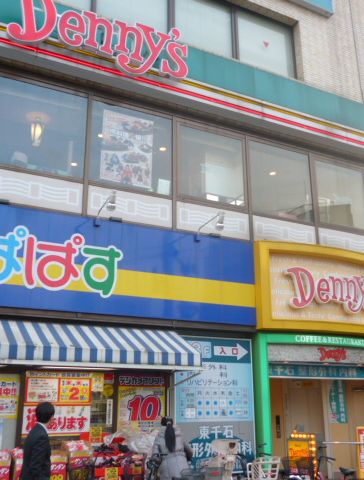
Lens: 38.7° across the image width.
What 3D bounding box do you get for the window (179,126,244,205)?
[{"bbox_3d":[0.664,-1.589,11.303,1.620,1.650,0.100,8,-19,-24],"label":"window"}]

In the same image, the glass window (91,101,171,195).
[{"bbox_3d":[-0.987,-1.745,10.008,1.743,1.687,0.100,8,-19,-25],"label":"glass window"}]

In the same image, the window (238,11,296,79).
[{"bbox_3d":[2.094,-4.723,12.785,1.700,1.412,0.100,8,-19,-25],"label":"window"}]

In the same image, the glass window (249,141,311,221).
[{"bbox_3d":[2.210,-1.261,11.540,1.650,1.707,0.100,8,-19,-25],"label":"glass window"}]

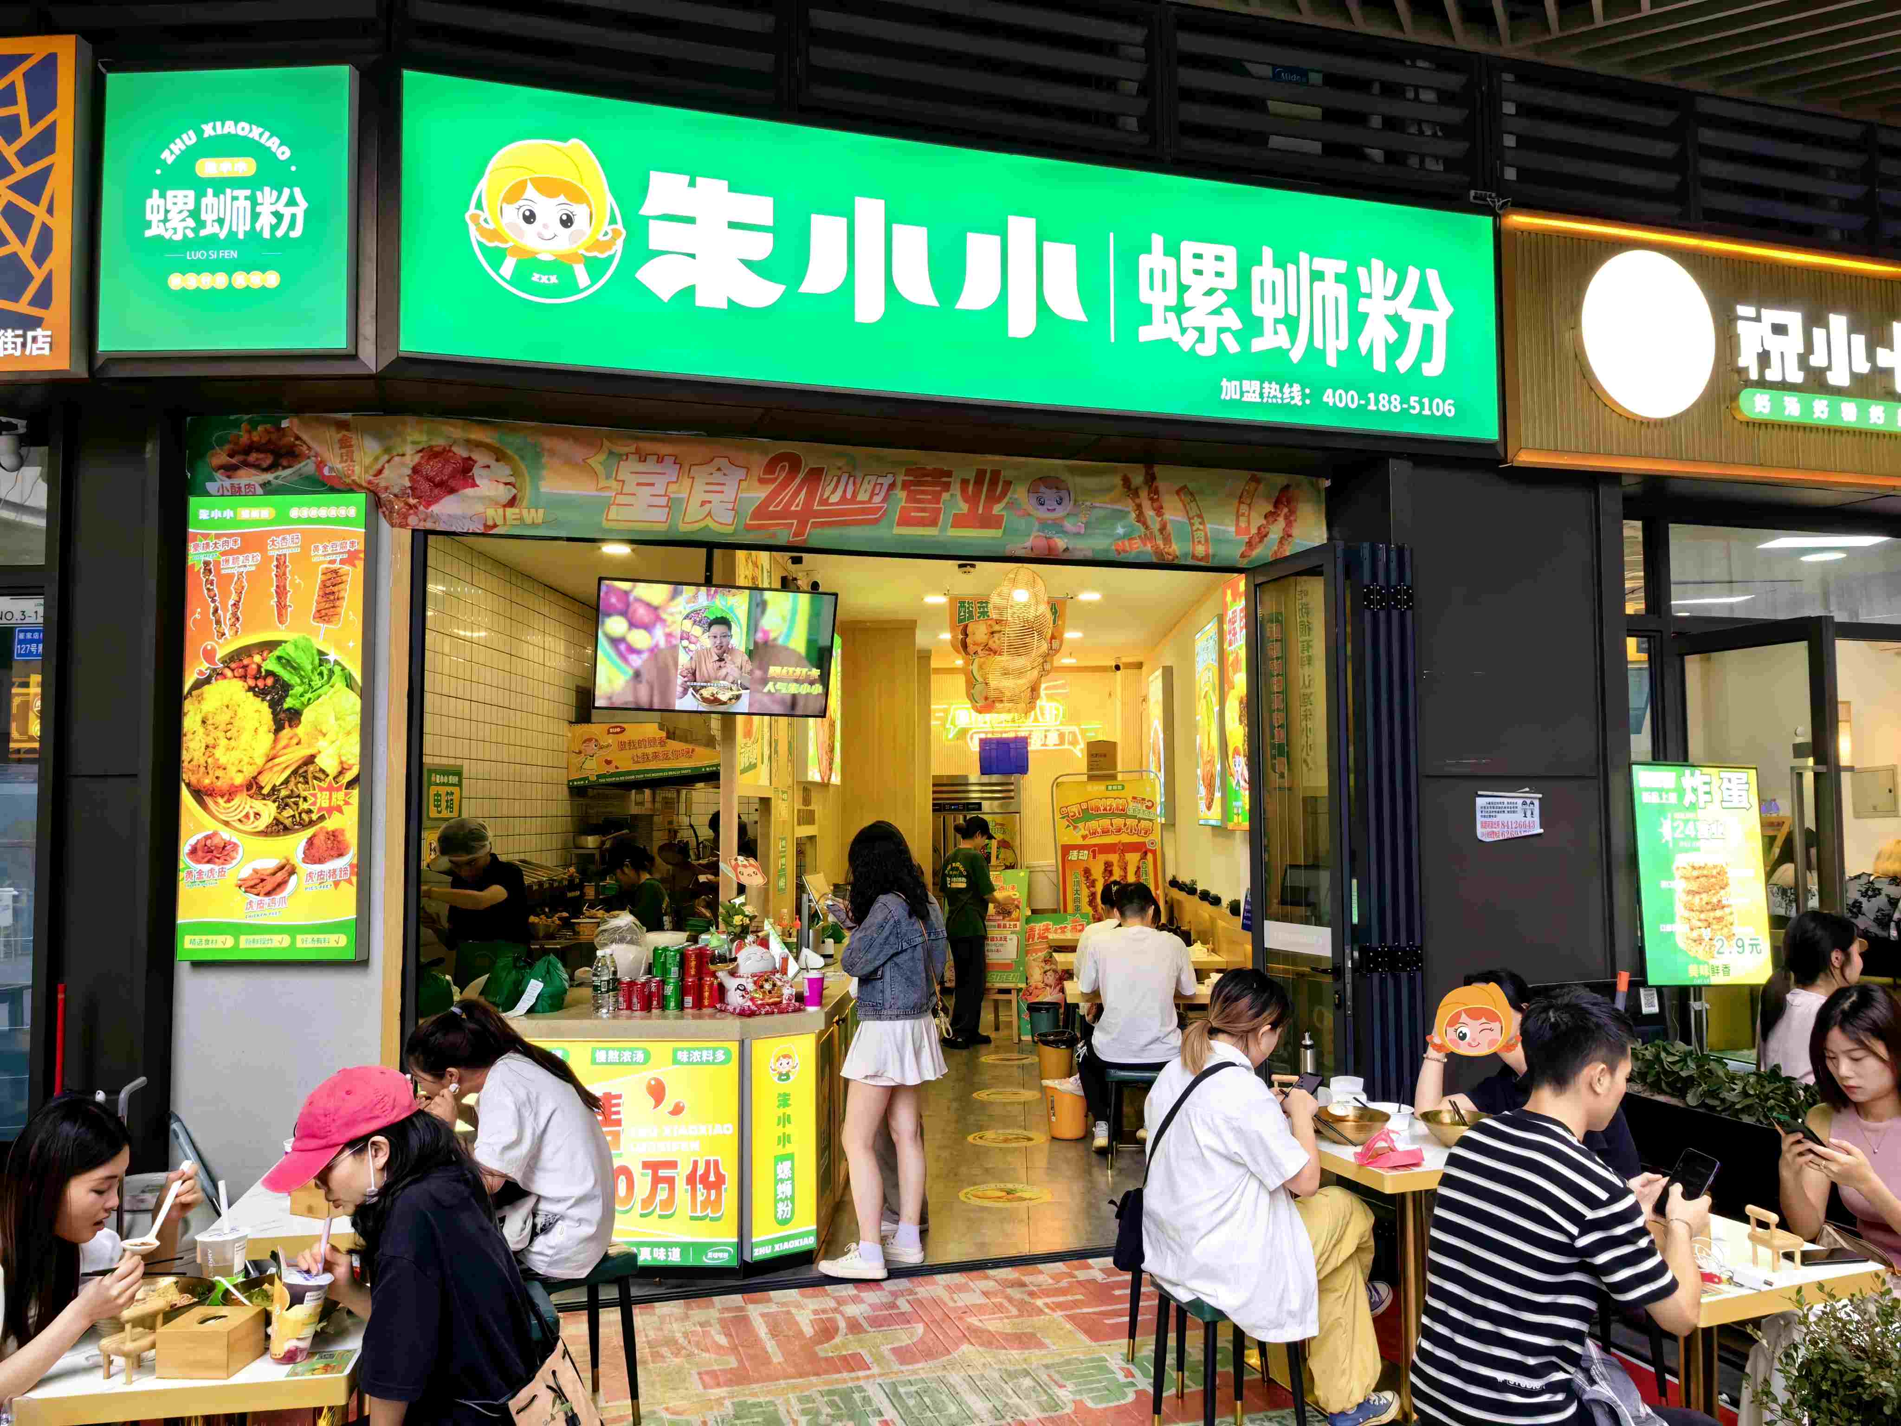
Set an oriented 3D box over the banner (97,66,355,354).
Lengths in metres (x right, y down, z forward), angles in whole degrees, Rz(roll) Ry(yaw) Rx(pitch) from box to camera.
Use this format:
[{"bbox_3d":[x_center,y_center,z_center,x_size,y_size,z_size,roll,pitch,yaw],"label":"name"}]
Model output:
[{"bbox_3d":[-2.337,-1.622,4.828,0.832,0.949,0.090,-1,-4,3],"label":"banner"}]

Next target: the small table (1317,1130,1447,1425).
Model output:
[{"bbox_3d":[1.199,1.574,4.290,0.520,0.740,1.000,1,-4,-17],"label":"small table"}]

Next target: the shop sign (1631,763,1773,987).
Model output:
[{"bbox_3d":[2.900,0.621,5.717,0.591,0.842,0.050,1,-4,-17],"label":"shop sign"}]

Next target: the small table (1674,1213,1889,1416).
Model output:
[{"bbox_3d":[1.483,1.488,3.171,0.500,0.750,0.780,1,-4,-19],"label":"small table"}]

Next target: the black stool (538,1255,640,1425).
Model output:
[{"bbox_3d":[-1.047,1.711,4.072,0.320,0.450,0.320,3,-5,-38],"label":"black stool"}]

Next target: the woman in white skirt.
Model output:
[{"bbox_3d":[-0.256,1.220,5.550,0.380,1.640,0.420,-3,-5,28],"label":"woman in white skirt"}]

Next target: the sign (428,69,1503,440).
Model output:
[{"bbox_3d":[0.202,-1.544,5.309,4.068,0.914,0.120,1,-4,-17],"label":"sign"}]

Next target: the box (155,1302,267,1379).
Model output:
[{"bbox_3d":[-1.244,1.061,2.501,0.121,0.078,0.118,-1,-4,3],"label":"box"}]

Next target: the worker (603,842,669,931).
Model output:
[{"bbox_3d":[-1.648,1.425,7.752,0.460,1.500,0.460,0,-4,-8],"label":"worker"}]

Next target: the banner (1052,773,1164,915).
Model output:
[{"bbox_3d":[1.205,1.389,10.710,0.800,1.910,0.250,-4,-5,3],"label":"banner"}]

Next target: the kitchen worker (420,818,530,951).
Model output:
[{"bbox_3d":[-1.961,1.255,6.147,0.520,1.640,0.500,-3,-5,40],"label":"kitchen worker"}]

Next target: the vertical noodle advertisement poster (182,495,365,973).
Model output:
[{"bbox_3d":[-2.269,0.045,5.009,0.607,1.558,0.090,-1,-4,3],"label":"vertical noodle advertisement poster"}]

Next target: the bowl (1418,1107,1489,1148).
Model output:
[{"bbox_3d":[1.395,1.152,4.105,0.205,0.084,0.205,0,-4,0],"label":"bowl"}]

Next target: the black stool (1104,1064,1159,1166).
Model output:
[{"bbox_3d":[0.888,1.887,6.988,0.320,0.450,0.320,-1,-4,5],"label":"black stool"}]

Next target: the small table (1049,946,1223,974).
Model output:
[{"bbox_3d":[1.202,1.938,9.520,1.060,0.740,0.650,-1,-4,3],"label":"small table"}]

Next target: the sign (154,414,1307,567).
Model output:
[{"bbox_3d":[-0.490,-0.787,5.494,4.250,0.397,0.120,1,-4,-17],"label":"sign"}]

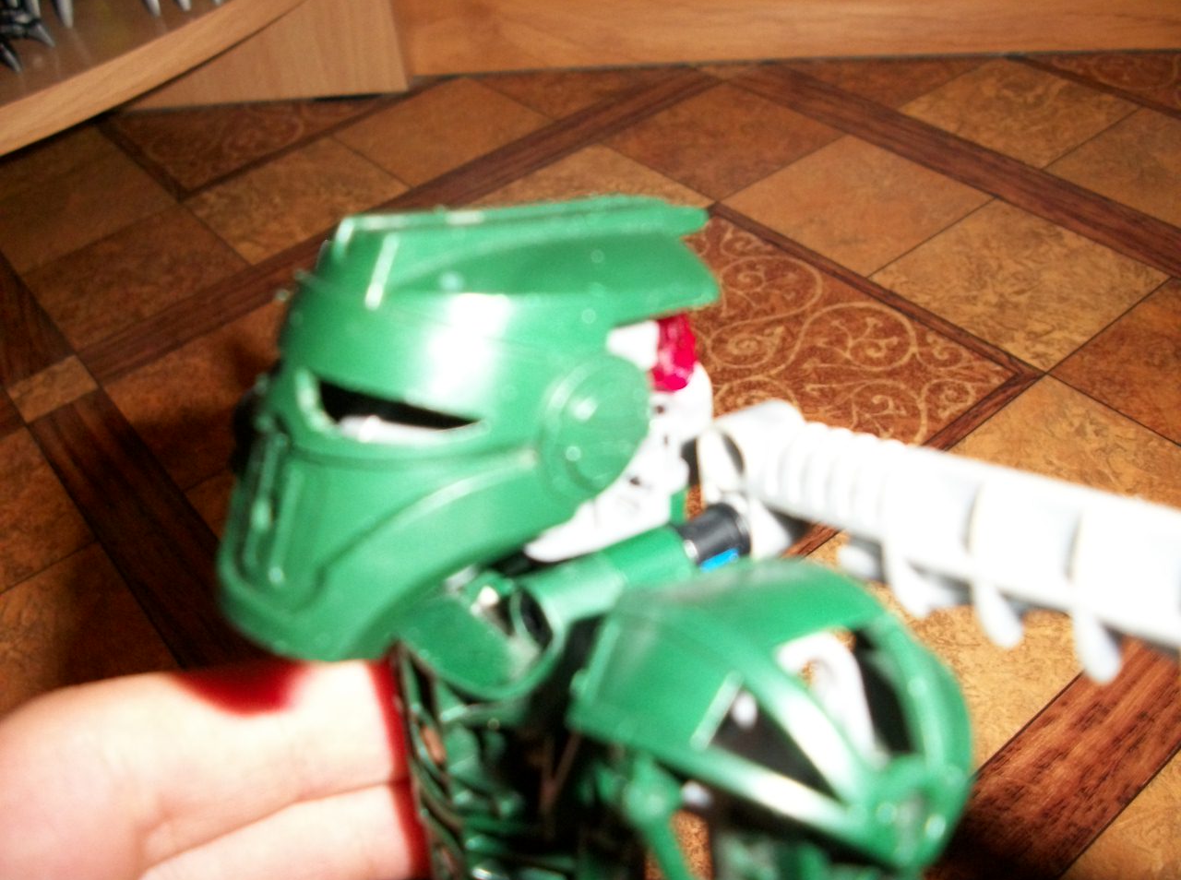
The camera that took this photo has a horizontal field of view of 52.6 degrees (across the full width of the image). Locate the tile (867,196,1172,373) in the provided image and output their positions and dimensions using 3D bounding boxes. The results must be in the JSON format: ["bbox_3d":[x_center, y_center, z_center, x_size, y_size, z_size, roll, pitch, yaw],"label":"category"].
[{"bbox_3d":[0.225,-0.082,0.627,0.118,0.009,0.118,-31,46,-24],"label":"tile"}]

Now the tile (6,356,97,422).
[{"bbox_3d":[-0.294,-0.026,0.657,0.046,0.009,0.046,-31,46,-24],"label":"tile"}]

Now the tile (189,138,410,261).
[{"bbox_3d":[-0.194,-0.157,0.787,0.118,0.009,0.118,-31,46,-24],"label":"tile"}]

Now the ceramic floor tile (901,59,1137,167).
[{"bbox_3d":[0.278,-0.210,0.772,0.118,0.009,0.118,-31,46,-24],"label":"ceramic floor tile"}]

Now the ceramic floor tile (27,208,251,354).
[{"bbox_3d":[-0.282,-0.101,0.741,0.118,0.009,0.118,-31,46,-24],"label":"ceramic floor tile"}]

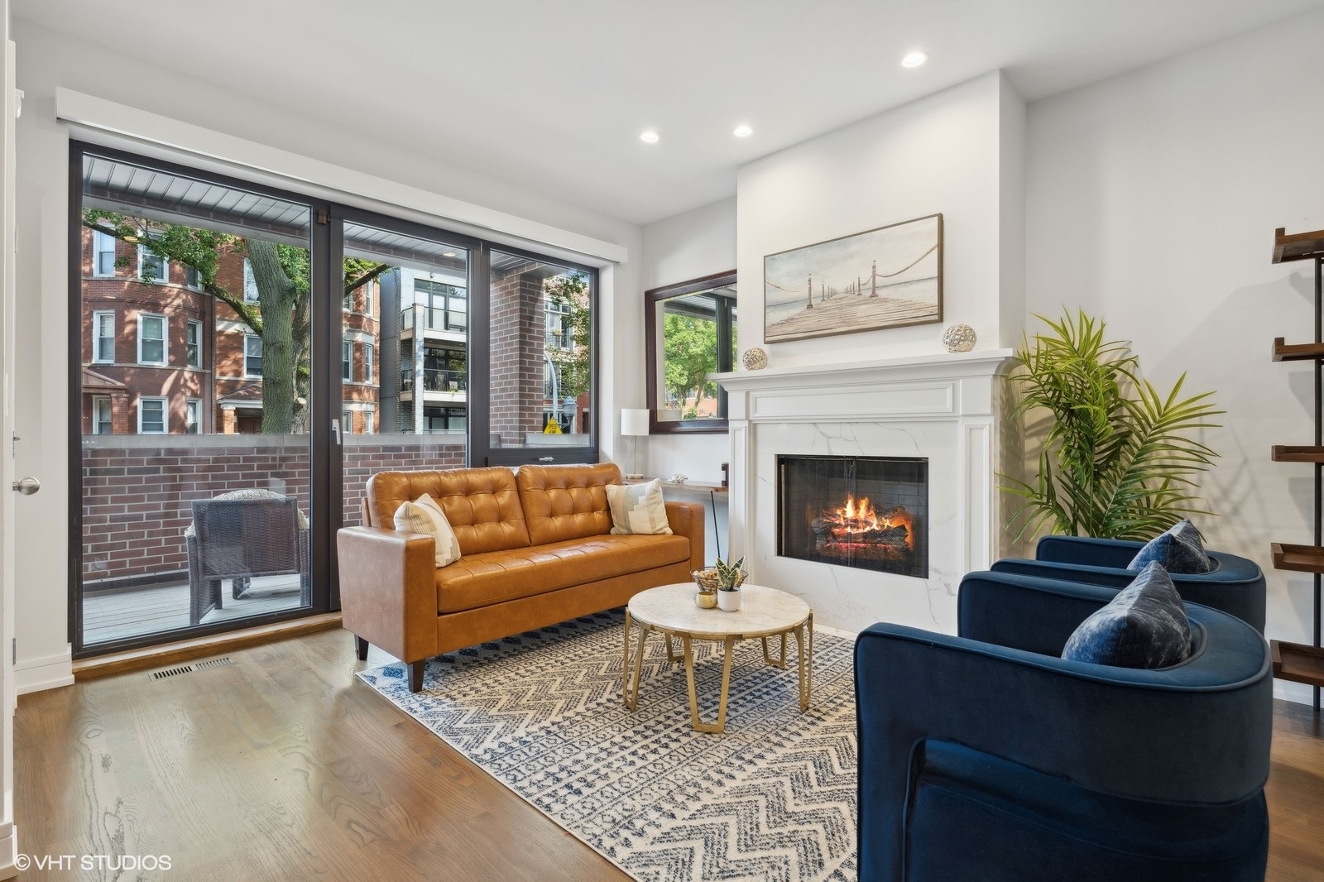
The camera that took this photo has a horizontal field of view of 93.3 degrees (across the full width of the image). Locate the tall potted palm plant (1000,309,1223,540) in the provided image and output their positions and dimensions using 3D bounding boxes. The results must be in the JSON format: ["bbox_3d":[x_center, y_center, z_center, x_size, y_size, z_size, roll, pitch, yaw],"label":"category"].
[{"bbox_3d":[1.907,0.251,2.673,0.860,1.660,0.860,0,0,44],"label":"tall potted palm plant"}]

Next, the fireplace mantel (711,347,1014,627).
[{"bbox_3d":[1.016,0.328,3.525,1.785,1.500,0.207,0,0,44],"label":"fireplace mantel"}]

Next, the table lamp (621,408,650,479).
[{"bbox_3d":[-0.209,0.023,4.922,0.218,0.557,0.218,0,0,0],"label":"table lamp"}]

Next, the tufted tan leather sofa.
[{"bbox_3d":[-0.685,0.614,3.628,0.828,0.927,1.962,0,0,44],"label":"tufted tan leather sofa"}]

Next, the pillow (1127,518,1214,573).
[{"bbox_3d":[1.485,0.479,1.825,0.180,0.450,0.460,18,12,42],"label":"pillow"}]

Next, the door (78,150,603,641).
[{"bbox_3d":[-1.646,-0.208,4.051,0.100,2.414,3.183,0,0,44],"label":"door"}]

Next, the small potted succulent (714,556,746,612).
[{"bbox_3d":[0.284,0.601,2.664,0.126,0.225,0.126,0,0,0],"label":"small potted succulent"}]

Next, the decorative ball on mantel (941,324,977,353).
[{"bbox_3d":[1.460,-0.496,3.079,0.150,0.150,0.150,0,0,0],"label":"decorative ball on mantel"}]

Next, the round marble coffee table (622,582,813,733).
[{"bbox_3d":[0.235,0.897,2.720,0.810,0.367,0.810,0,0,0],"label":"round marble coffee table"}]

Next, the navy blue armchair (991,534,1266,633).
[{"bbox_3d":[1.398,0.718,1.894,0.610,0.730,0.720,0,0,44],"label":"navy blue armchair"}]

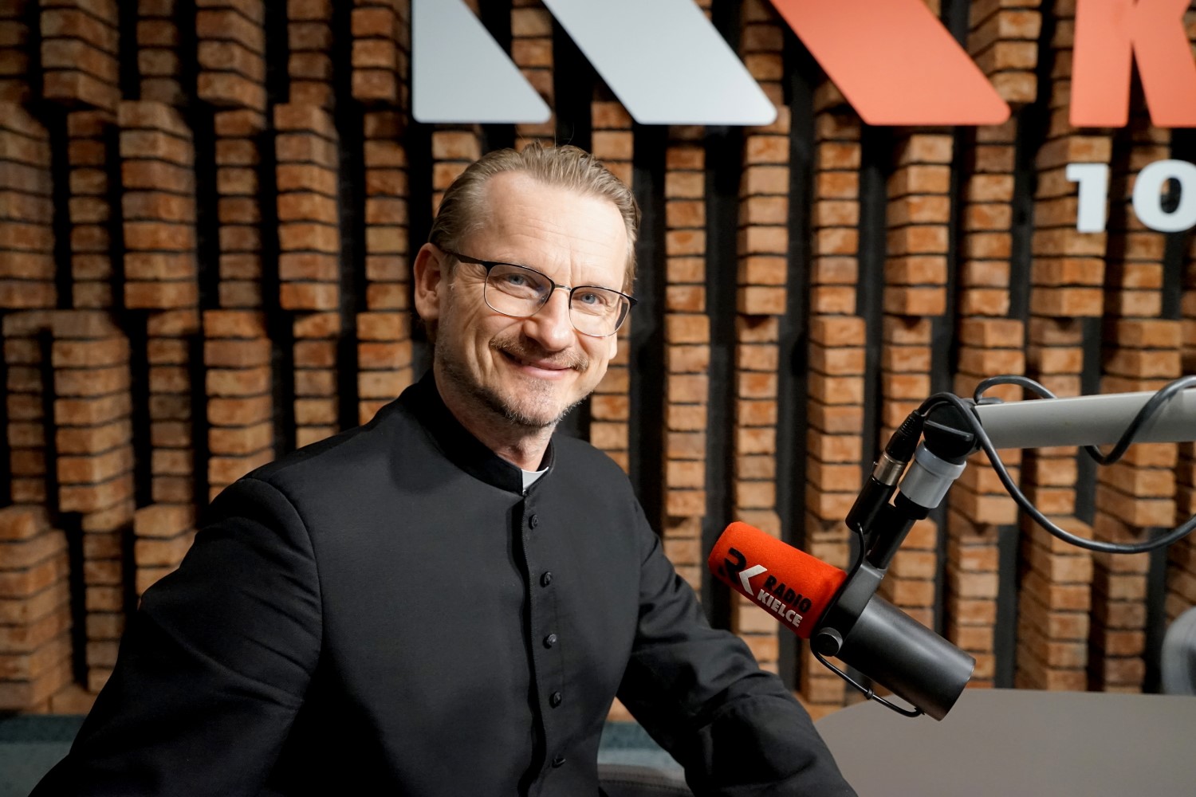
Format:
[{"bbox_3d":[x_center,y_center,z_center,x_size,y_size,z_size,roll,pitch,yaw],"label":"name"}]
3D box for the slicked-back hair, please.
[{"bbox_3d":[-0.056,-0.137,0.860,0.180,0.170,0.190,14,4,-19],"label":"slicked-back hair"}]

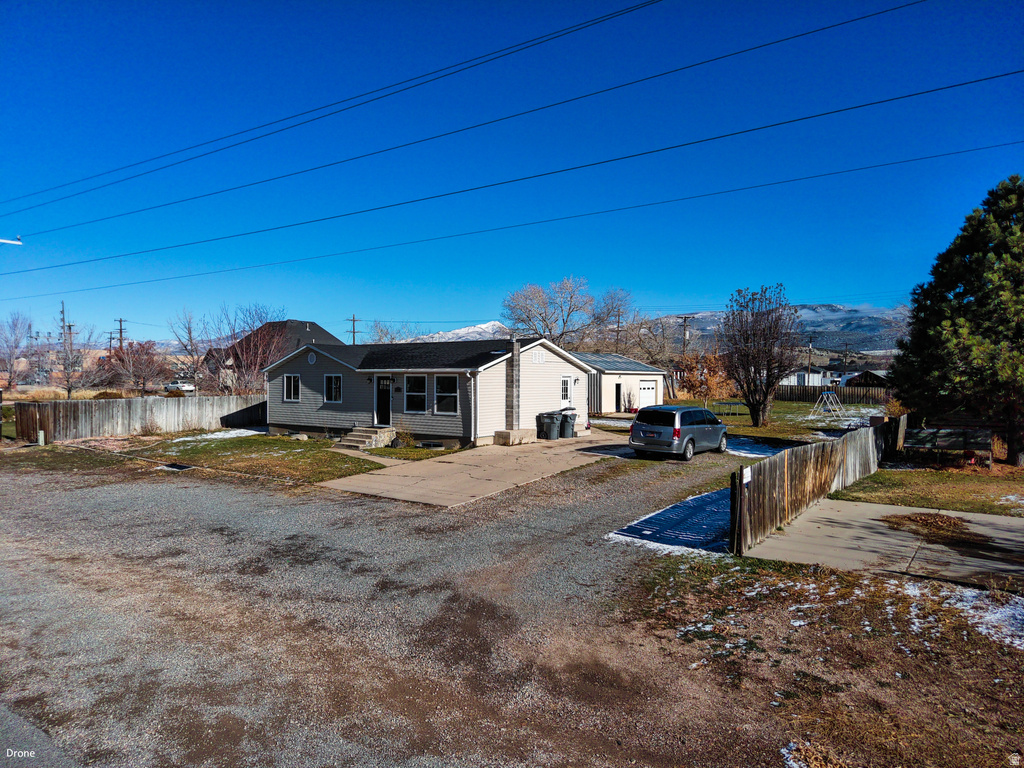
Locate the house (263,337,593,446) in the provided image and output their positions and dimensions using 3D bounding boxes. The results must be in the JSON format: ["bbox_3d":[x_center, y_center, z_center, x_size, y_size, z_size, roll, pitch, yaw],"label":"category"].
[{"bbox_3d":[-4.162,0.198,33.040,13.787,4.312,9.063,1,0,36],"label":"house"}]

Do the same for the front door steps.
[{"bbox_3d":[-5.980,2.193,27.630,1.620,0.740,1.980,1,1,33],"label":"front door steps"}]

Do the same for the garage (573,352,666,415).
[{"bbox_3d":[6.120,-0.260,55.200,9.000,4.650,10.700,1,1,36],"label":"garage"}]

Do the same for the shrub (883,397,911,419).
[{"bbox_3d":[20.388,1.503,36.008,1.587,1.684,1.587,0,0,0],"label":"shrub"}]

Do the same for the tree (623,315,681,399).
[{"bbox_3d":[17.437,-3.361,84.979,7.100,10.560,7.000,0,0,12],"label":"tree"}]

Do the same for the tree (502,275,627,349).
[{"bbox_3d":[6.345,-5.508,81.963,14.906,14.816,13.500,0,0,4],"label":"tree"}]

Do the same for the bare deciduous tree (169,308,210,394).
[{"bbox_3d":[-27.485,-2.275,57.987,3.236,8.265,3.600,0,0,-25],"label":"bare deciduous tree"}]

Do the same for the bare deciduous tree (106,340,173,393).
[{"bbox_3d":[-32.847,-1.017,59.997,5.105,5.579,5.600,0,0,-29],"label":"bare deciduous tree"}]

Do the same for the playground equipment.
[{"bbox_3d":[21.760,1.416,46.698,1.650,1.740,4.700,1,1,33],"label":"playground equipment"}]

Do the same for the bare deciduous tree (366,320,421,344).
[{"bbox_3d":[-13.219,-2.791,75.987,6.479,8.827,6.479,0,0,0],"label":"bare deciduous tree"}]

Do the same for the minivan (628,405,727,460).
[{"bbox_3d":[6.117,1.643,24.484,2.030,1.750,5.150,1,0,36],"label":"minivan"}]

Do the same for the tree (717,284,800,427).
[{"bbox_3d":[13.596,-1.570,37.492,4.630,7.828,4.630,0,0,0],"label":"tree"}]

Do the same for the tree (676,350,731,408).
[{"bbox_3d":[15.048,-0.156,52.499,4.861,4.704,4.861,0,0,0],"label":"tree"}]

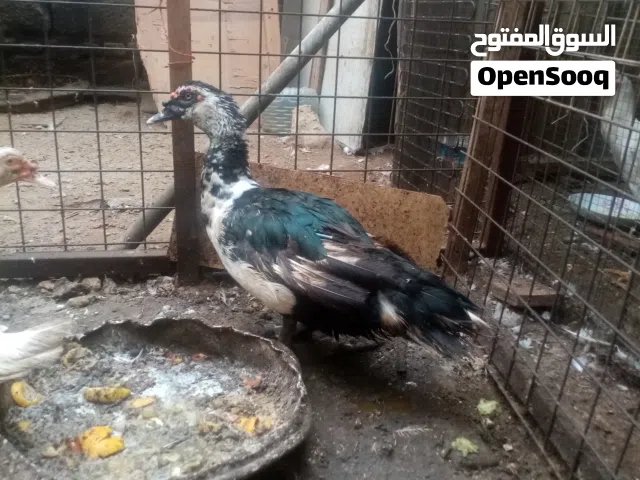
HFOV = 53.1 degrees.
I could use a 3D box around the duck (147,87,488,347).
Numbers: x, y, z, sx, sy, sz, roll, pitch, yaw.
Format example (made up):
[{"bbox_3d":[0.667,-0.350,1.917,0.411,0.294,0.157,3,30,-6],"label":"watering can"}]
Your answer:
[{"bbox_3d":[0.020,-0.011,1.007,0.542,0.437,0.195,1,21,-6],"label":"duck"}]

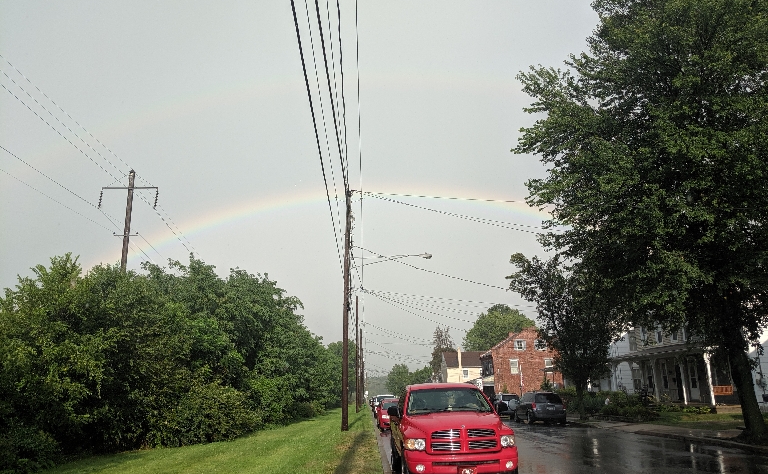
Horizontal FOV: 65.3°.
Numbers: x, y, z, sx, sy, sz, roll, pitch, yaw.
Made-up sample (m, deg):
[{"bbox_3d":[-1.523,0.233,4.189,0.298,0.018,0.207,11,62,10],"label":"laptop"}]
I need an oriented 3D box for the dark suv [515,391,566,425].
[{"bbox_3d":[9.455,10.373,36.421,1.900,1.800,4.750,0,-15,-2],"label":"dark suv"}]

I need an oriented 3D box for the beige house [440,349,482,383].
[{"bbox_3d":[14.866,25.098,106.052,8.500,9.200,9.000,0,-15,-2],"label":"beige house"}]

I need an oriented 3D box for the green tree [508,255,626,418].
[{"bbox_3d":[11.272,6.393,38.470,7.400,10.200,7.400,0,-15,-2],"label":"green tree"}]

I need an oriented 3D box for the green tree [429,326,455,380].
[{"bbox_3d":[11.849,27.391,127.621,6.000,16.000,6.000,0,-15,-2],"label":"green tree"}]

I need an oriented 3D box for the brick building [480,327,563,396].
[{"bbox_3d":[15.822,15.639,71.330,8.400,9.000,8.800,0,-15,-2],"label":"brick building"}]

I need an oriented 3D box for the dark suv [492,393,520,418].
[{"bbox_3d":[9.132,12.567,44.524,1.800,1.720,4.500,0,-15,-2],"label":"dark suv"}]

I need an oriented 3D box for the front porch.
[{"bbox_3d":[15.852,7.551,32.590,2.300,3.200,11.600,0,-15,-2],"label":"front porch"}]

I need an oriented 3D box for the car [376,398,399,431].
[{"bbox_3d":[0.602,9.684,32.841,1.800,1.520,4.500,0,-15,-2],"label":"car"}]

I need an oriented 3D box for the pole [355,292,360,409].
[{"bbox_3d":[-2.735,12.065,61.937,0.320,11.750,0.320,0,-15,-2],"label":"pole"}]

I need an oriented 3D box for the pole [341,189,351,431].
[{"bbox_3d":[-1.876,3.321,29.299,0.320,11.750,0.320,0,-15,-2],"label":"pole"}]

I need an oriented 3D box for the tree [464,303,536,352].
[{"bbox_3d":[18.045,19.596,98.811,12.500,16.000,12.500,0,-15,-2],"label":"tree"}]

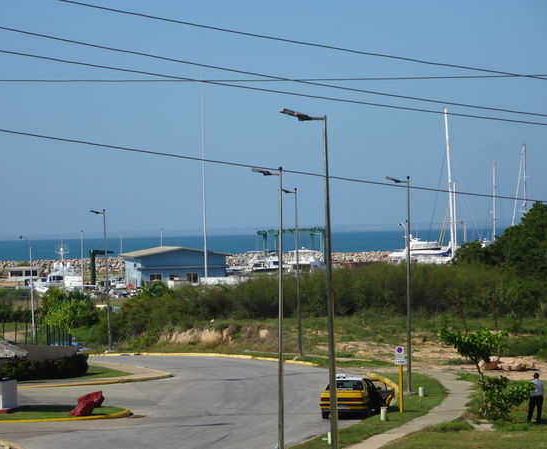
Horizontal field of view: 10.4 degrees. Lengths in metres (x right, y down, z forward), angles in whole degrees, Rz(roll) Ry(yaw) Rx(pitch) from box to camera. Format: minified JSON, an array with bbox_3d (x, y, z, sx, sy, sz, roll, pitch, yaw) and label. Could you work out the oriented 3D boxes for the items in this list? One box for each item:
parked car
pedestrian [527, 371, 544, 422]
[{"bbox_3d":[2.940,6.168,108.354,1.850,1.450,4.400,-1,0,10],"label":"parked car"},{"bbox_3d":[9.060,5.993,103.500,0.550,1.720,0.360,-1,0,-9],"label":"pedestrian"}]

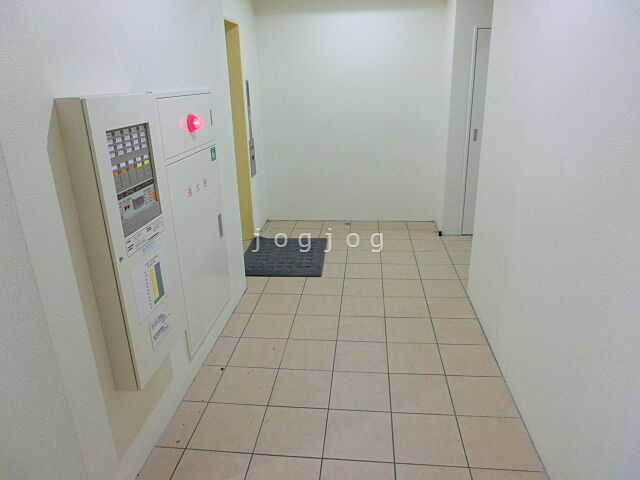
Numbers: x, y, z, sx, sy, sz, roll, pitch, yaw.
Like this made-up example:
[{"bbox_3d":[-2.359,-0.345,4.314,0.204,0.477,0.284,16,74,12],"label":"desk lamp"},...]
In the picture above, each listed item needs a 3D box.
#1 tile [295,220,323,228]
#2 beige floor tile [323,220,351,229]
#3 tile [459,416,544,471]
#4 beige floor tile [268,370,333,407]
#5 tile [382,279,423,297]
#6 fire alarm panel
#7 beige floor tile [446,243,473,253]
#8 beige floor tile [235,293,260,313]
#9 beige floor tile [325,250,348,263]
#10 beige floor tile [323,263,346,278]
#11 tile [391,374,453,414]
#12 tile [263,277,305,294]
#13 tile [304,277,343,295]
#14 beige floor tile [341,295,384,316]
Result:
[{"bbox_3d":[-0.120,-0.162,4.867,0.297,0.010,0.273,0,20,6],"label":"tile"},{"bbox_3d":[0.185,-0.158,4.830,0.298,0.010,0.298,1,20,6],"label":"beige floor tile"},{"bbox_3d":[0.783,0.893,1.958,0.300,0.010,0.300,1,20,6],"label":"tile"},{"bbox_3d":[-0.094,0.783,2.342,0.300,0.012,0.300,0,20,6],"label":"beige floor tile"},{"bbox_3d":[0.628,0.365,3.369,0.298,0.010,0.298,0,20,6],"label":"tile"},{"bbox_3d":[-0.718,-0.001,1.716,0.103,1.061,0.429,0,20,6],"label":"fire alarm panel"},{"bbox_3d":[1.313,0.060,4.145,0.290,0.010,0.298,0,20,6],"label":"beige floor tile"},{"bbox_3d":[-0.514,0.458,3.207,0.132,0.010,0.297,0,20,6],"label":"beige floor tile"},{"bbox_3d":[0.093,0.152,3.990,0.298,0.010,0.298,1,20,6],"label":"beige floor tile"},{"bbox_3d":[0.062,0.260,3.758,0.300,0.010,0.300,1,20,6],"label":"beige floor tile"},{"bbox_3d":[0.504,0.775,2.244,0.296,0.010,0.296,0,20,6],"label":"tile"},{"bbox_3d":[-0.271,0.361,3.506,0.300,0.010,0.300,1,20,6],"label":"tile"},{"bbox_3d":[0.033,0.366,3.457,0.299,0.010,0.299,0,20,6],"label":"tile"},{"bbox_3d":[0.299,0.466,3.122,0.298,0.010,0.298,0,20,6],"label":"beige floor tile"}]

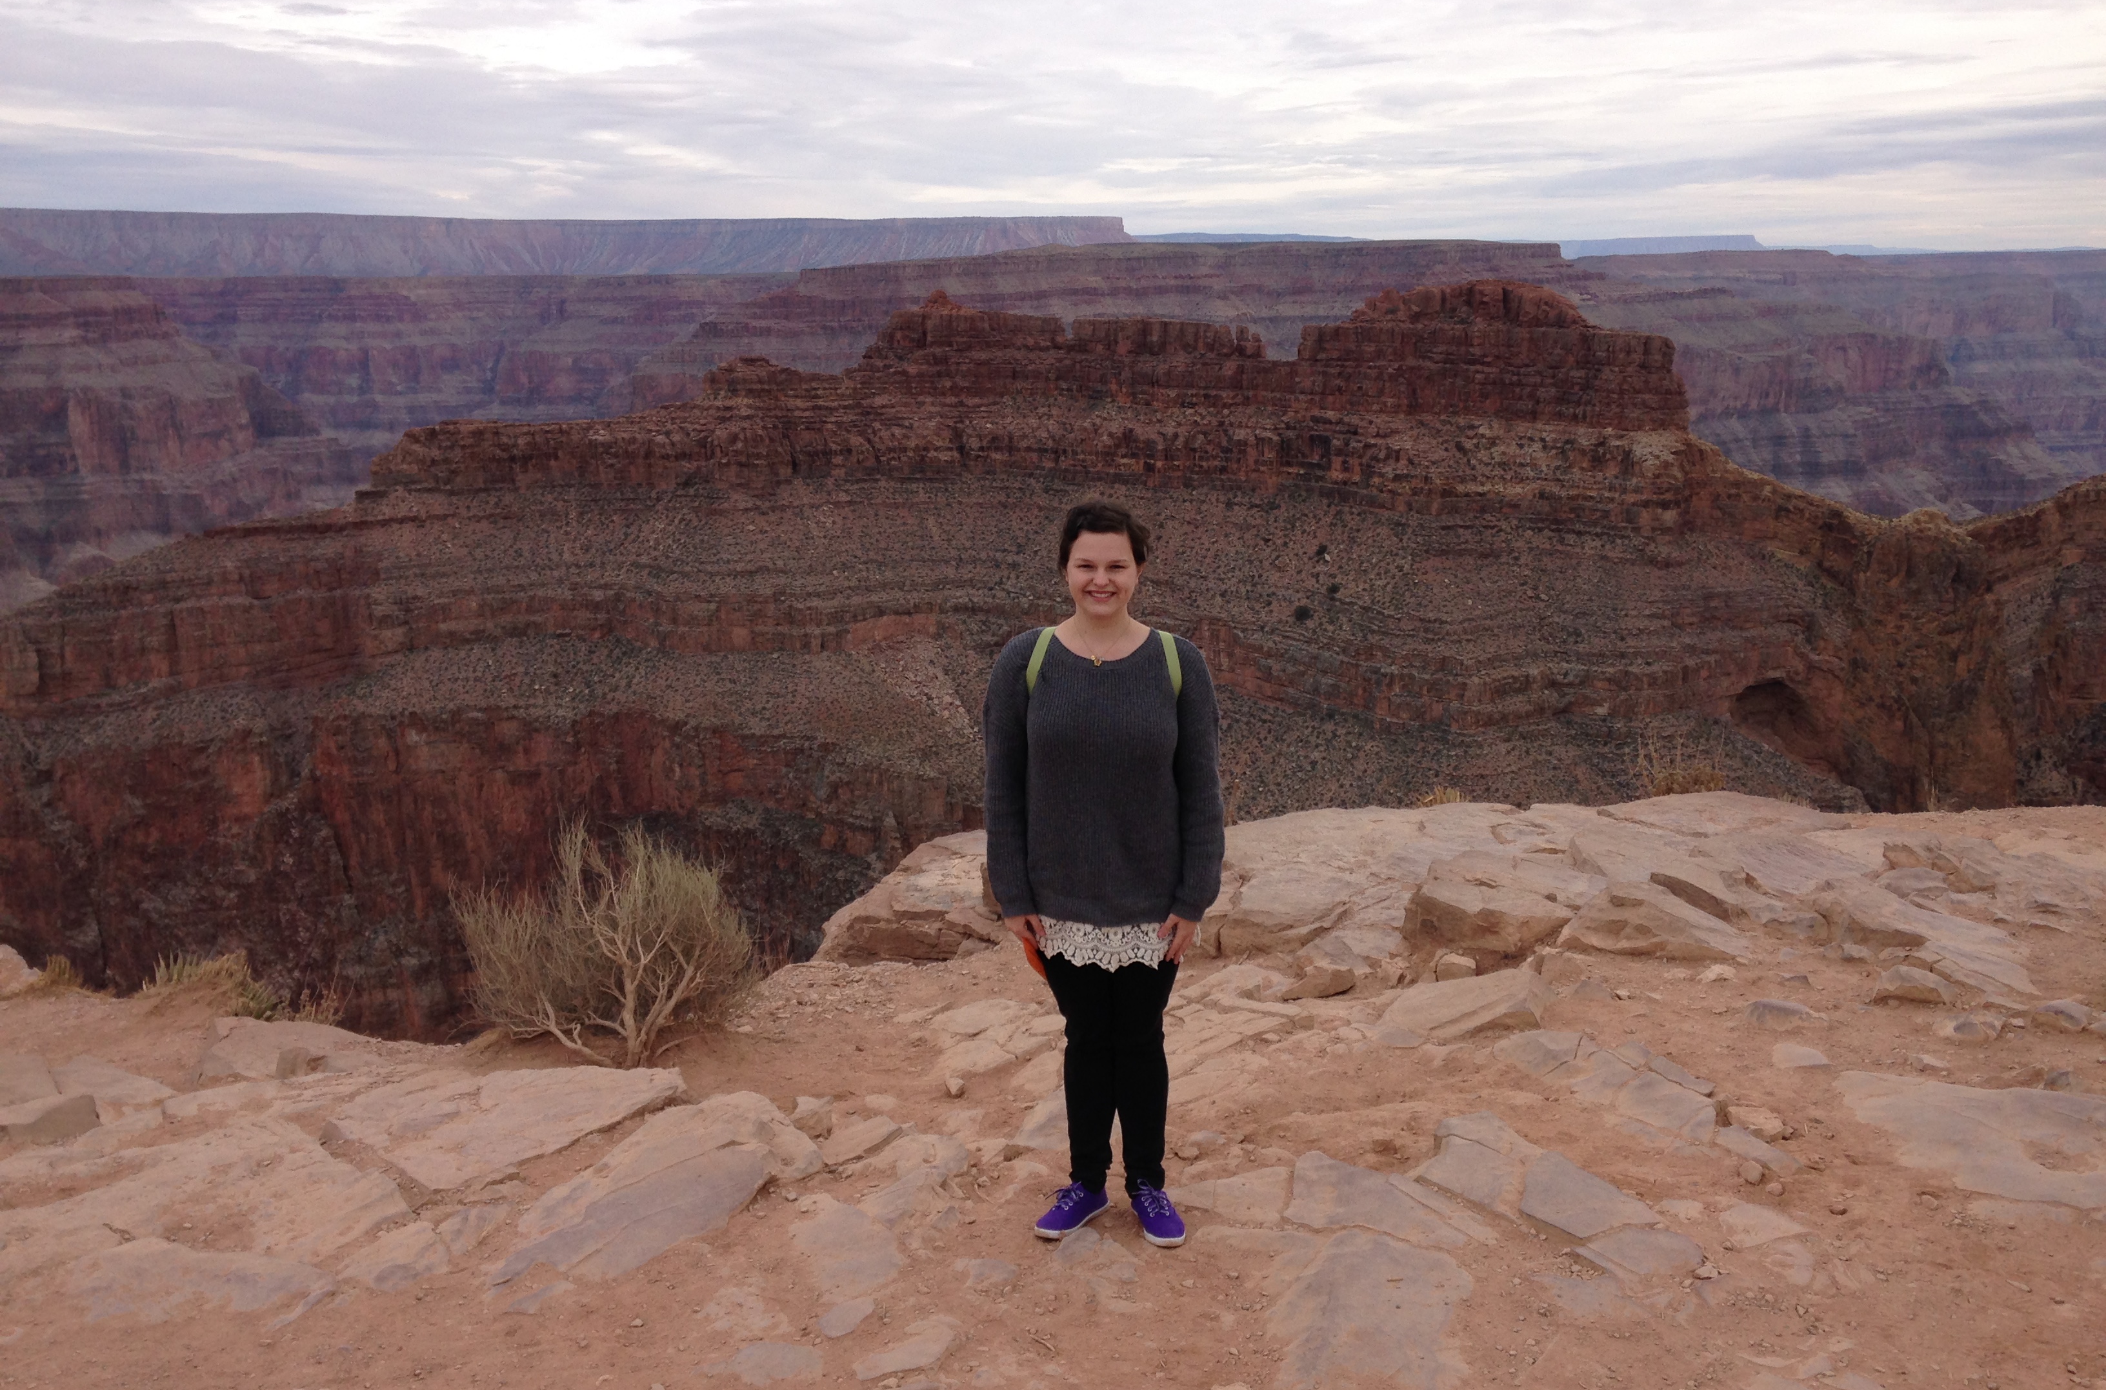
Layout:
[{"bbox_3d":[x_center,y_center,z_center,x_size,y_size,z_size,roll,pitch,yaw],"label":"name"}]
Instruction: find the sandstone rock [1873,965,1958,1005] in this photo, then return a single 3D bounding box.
[{"bbox_3d":[2.631,0.885,6.126,0.207,0.088,0.152,1,12,4],"label":"sandstone rock"}]

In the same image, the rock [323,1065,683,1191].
[{"bbox_3d":[-1.382,1.079,5.088,0.750,0.100,0.490,-12,17,-44],"label":"rock"}]

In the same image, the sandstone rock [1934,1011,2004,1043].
[{"bbox_3d":[2.648,0.960,5.803,0.166,0.051,0.117,-1,12,-4],"label":"sandstone rock"}]

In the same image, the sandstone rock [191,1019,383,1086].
[{"bbox_3d":[-2.095,0.974,5.504,0.434,0.125,0.236,-1,12,-3],"label":"sandstone rock"}]

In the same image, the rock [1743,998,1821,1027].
[{"bbox_3d":[2.157,0.938,5.938,0.209,0.048,0.117,3,13,12],"label":"rock"}]

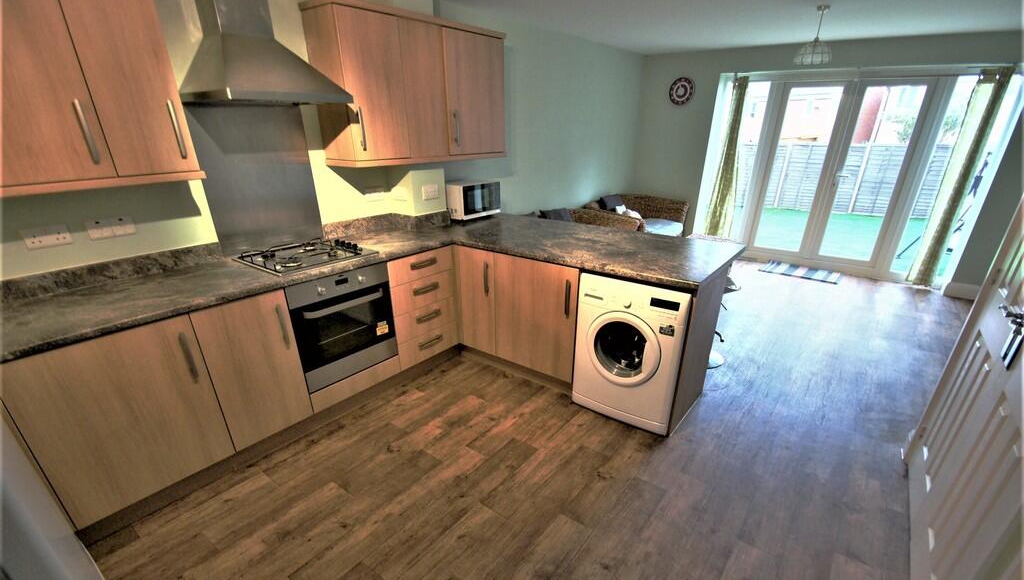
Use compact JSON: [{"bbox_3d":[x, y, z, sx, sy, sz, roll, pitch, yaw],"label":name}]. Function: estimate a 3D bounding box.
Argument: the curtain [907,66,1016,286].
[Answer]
[{"bbox_3d":[4.341,-0.999,4.174,0.280,2.080,0.150,16,26,34],"label":"curtain"}]

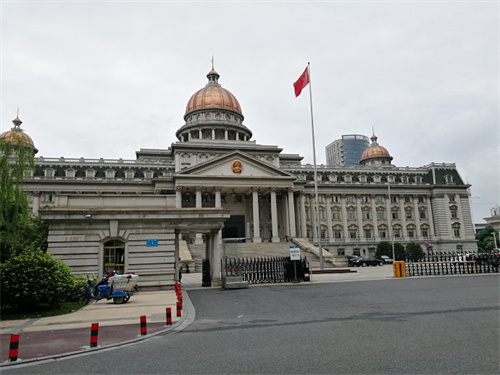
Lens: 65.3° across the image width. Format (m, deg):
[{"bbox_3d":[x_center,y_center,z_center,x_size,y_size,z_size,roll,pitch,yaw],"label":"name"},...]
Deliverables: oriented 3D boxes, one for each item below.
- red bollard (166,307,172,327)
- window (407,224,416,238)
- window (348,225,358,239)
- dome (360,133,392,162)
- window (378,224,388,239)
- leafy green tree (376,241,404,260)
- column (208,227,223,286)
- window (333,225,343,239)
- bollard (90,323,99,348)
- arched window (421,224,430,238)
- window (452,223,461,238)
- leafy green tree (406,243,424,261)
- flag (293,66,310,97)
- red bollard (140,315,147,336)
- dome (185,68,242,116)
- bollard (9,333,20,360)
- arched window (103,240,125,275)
[{"bbox_3d":[-2.038,3.271,9.862,0.128,0.431,0.128,0,-11,-14],"label":"red bollard"},{"bbox_3d":[41.218,11.132,99.527,2.710,3.732,0.450,0,-11,-14],"label":"window"},{"bbox_3d":[23.681,10.113,89.233,2.300,3.400,0.400,1,-11,-13],"label":"window"},{"bbox_3d":[40.300,-12.918,124.074,9.835,9.284,9.835,0,-11,-14],"label":"dome"},{"bbox_3d":[33.434,10.923,97.661,2.609,3.663,0.450,0,-11,-14],"label":"window"},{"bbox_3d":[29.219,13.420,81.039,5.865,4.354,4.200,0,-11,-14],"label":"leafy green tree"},{"bbox_3d":[-1.895,4.066,22.400,0.630,3.320,0.630,0,-10,-9],"label":"column"},{"bbox_3d":[21.260,10.597,94.742,2.456,3.556,0.450,0,-11,-14],"label":"window"},{"bbox_3d":[-3.160,3.014,7.937,0.148,0.447,0.148,-2,-10,0],"label":"bollard"},{"bbox_3d":[45.223,11.239,100.488,2.763,3.768,0.450,0,-11,-14],"label":"arched window"},{"bbox_3d":[49.661,10.389,93.791,2.100,3.700,0.400,1,-11,-13],"label":"window"},{"bbox_3d":[36.495,14.179,86.000,3.950,4.000,3.950,-2,-10,0],"label":"leafy green tree"},{"bbox_3d":[5.641,-11.477,42.437,1.919,3.602,0.700,0,-11,-14],"label":"flag"},{"bbox_3d":[-2.459,3.212,9.056,0.148,0.417,0.148,-2,-10,0],"label":"red bollard"},{"bbox_3d":[-10.676,-28.444,116.744,17.288,15.508,17.288,0,-11,-14],"label":"dome"},{"bbox_3d":[-4.250,2.888,7.027,0.148,0.433,0.148,-2,-10,0],"label":"bollard"},{"bbox_3d":[-7.418,3.837,21.377,1.200,1.980,0.250,0,-10,-9],"label":"arched window"}]

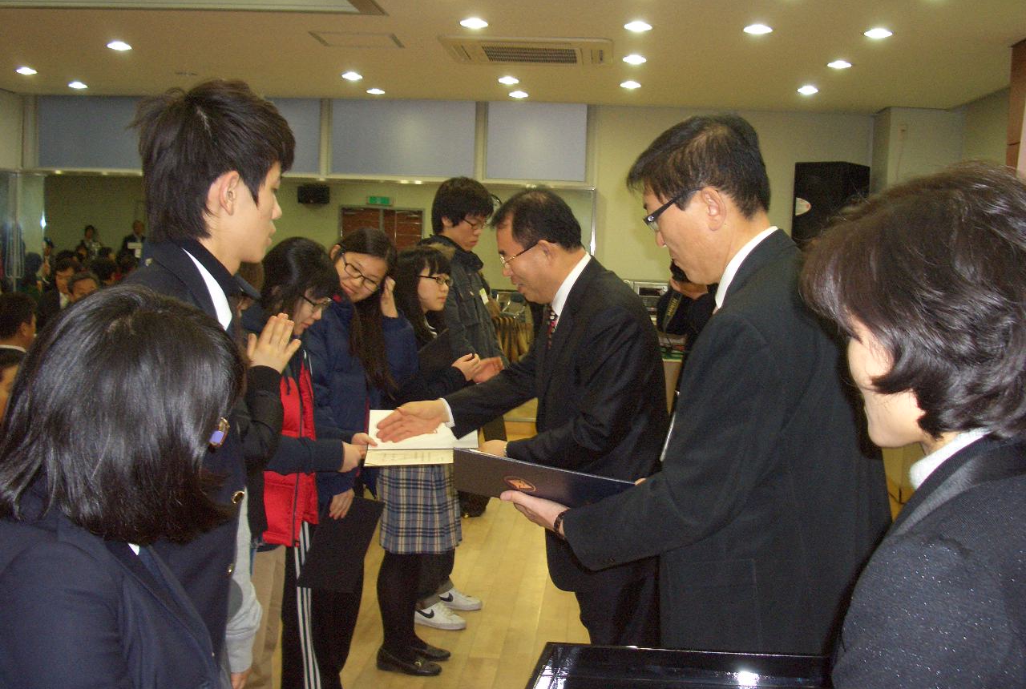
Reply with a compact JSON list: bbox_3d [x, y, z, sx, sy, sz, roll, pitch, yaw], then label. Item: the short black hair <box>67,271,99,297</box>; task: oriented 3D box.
[{"bbox_3d":[-2.437,-0.339,6.900,0.180,0.170,0.200,0,5,-18],"label":"short black hair"}]

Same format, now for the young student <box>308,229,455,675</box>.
[{"bbox_3d":[-0.524,0.400,4.049,0.400,1.570,0.450,3,5,10],"label":"young student"}]

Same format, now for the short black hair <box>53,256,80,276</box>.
[{"bbox_3d":[-2.863,-0.502,7.800,0.170,0.150,0.200,3,5,10],"label":"short black hair"}]

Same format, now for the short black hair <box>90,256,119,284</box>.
[{"bbox_3d":[-2.564,-0.464,7.600,0.200,0.170,0.170,4,5,25],"label":"short black hair"}]

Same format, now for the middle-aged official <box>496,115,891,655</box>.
[{"bbox_3d":[0.263,0.511,1.969,0.600,1.750,0.520,3,5,10],"label":"middle-aged official"}]

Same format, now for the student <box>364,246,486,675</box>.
[{"bbox_3d":[-0.324,0.398,4.400,0.420,1.530,0.430,2,5,6],"label":"student"}]

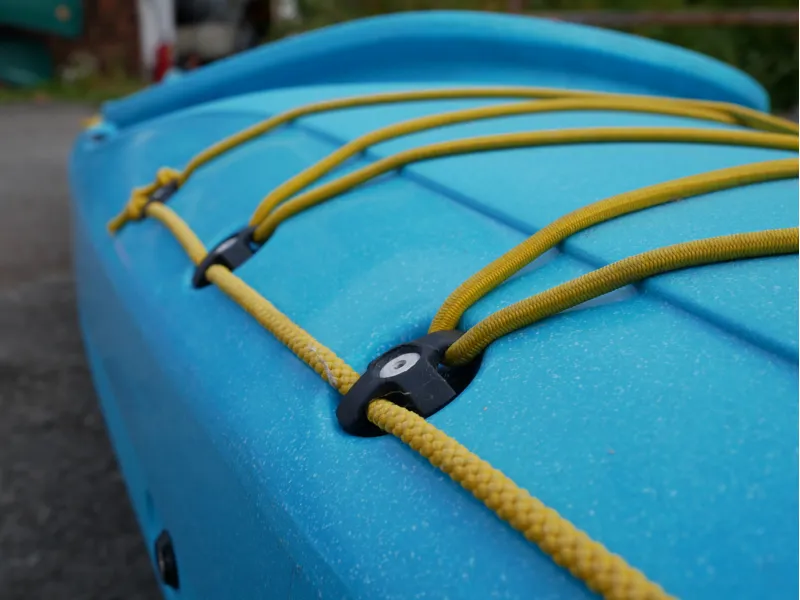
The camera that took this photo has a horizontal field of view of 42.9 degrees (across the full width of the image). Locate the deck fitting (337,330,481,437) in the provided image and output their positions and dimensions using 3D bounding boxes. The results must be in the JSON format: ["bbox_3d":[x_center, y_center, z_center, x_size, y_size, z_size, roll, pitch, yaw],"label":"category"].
[{"bbox_3d":[0.002,0.019,0.248,0.038,0.011,0.028,-29,18,-7],"label":"deck fitting"}]

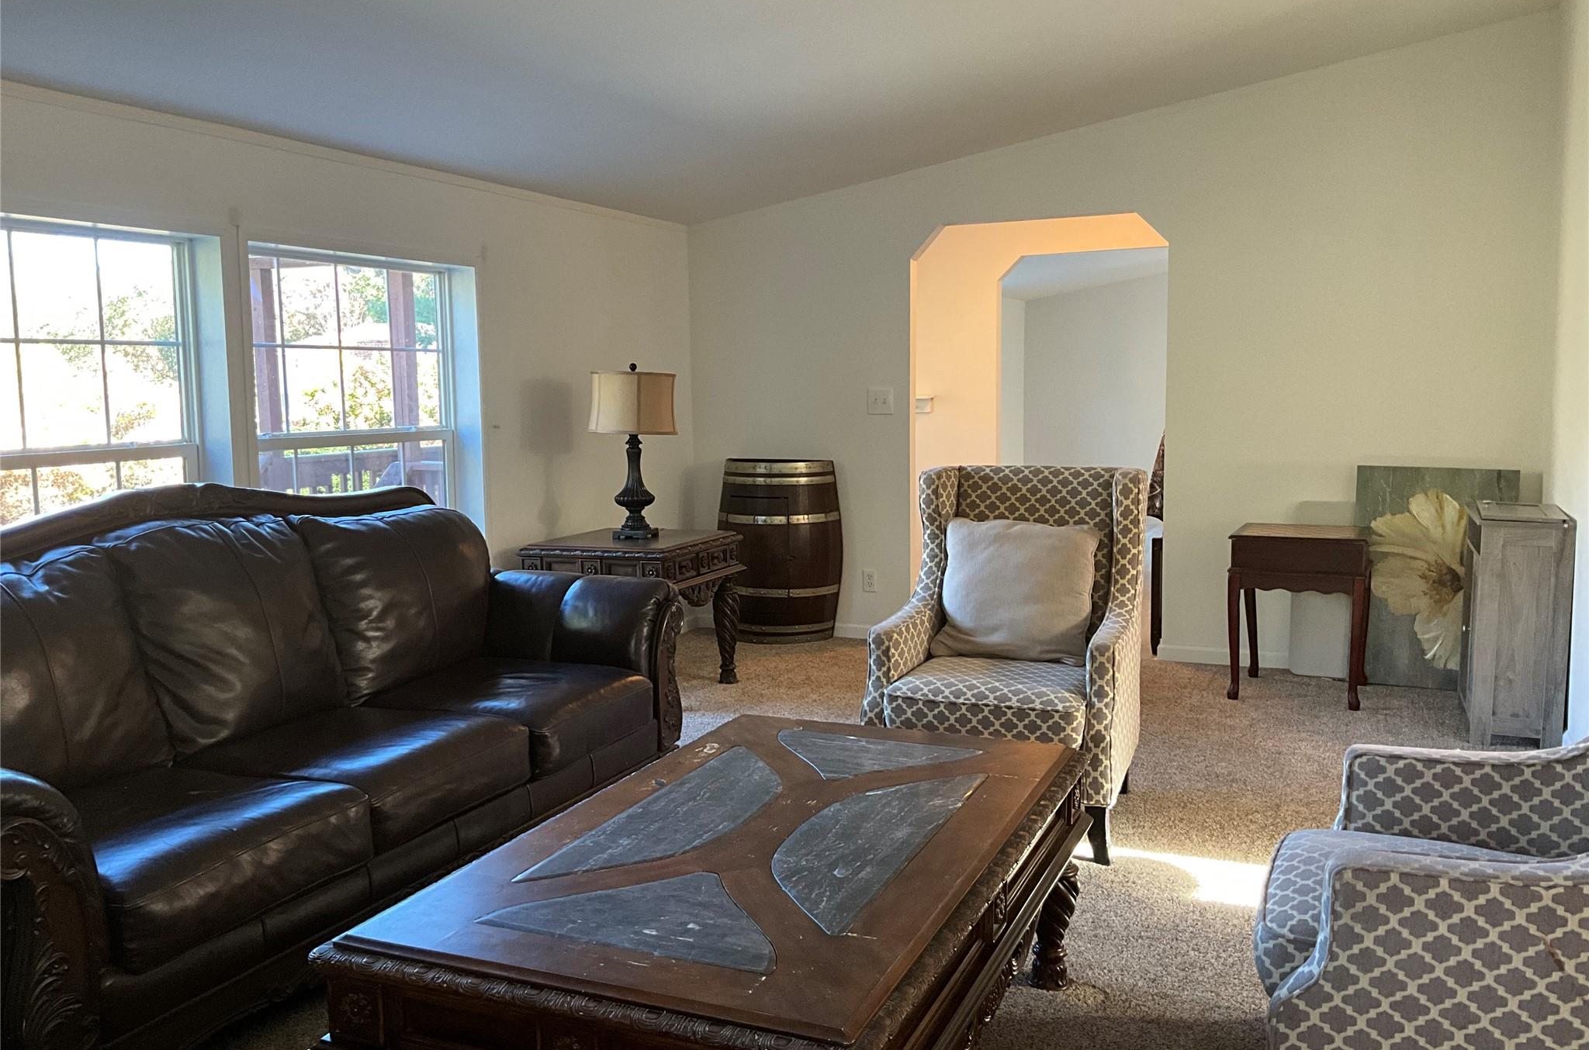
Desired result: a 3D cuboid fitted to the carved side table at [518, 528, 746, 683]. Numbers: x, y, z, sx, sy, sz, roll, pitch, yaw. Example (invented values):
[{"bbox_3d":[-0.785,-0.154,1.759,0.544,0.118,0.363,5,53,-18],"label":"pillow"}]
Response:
[{"bbox_3d":[-0.677,0.381,5.723,0.730,0.645,0.690,2,6,26],"label":"carved side table"}]

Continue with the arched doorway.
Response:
[{"bbox_3d":[1.150,-0.412,6.344,1.240,2.040,0.120,2,6,26],"label":"arched doorway"}]

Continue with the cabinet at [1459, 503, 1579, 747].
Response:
[{"bbox_3d":[2.599,0.347,4.806,0.300,0.780,0.620,2,6,24],"label":"cabinet"}]

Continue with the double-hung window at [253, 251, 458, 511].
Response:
[{"bbox_3d":[-1.690,-0.334,5.071,0.100,1.345,1.165,2,6,26],"label":"double-hung window"}]

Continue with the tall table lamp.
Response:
[{"bbox_3d":[-0.686,-0.321,5.764,0.380,0.745,0.380,2,6,26],"label":"tall table lamp"}]

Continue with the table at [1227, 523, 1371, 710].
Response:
[{"bbox_3d":[2.055,0.357,5.416,0.520,0.660,0.530,2,6,26],"label":"table"}]

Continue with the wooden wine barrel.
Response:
[{"bbox_3d":[-0.135,0.135,6.774,0.680,0.910,0.350,2,6,26],"label":"wooden wine barrel"}]

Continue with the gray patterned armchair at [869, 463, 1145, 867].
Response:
[{"bbox_3d":[0.647,0.350,3.937,0.720,1.010,0.780,1,6,23],"label":"gray patterned armchair"}]

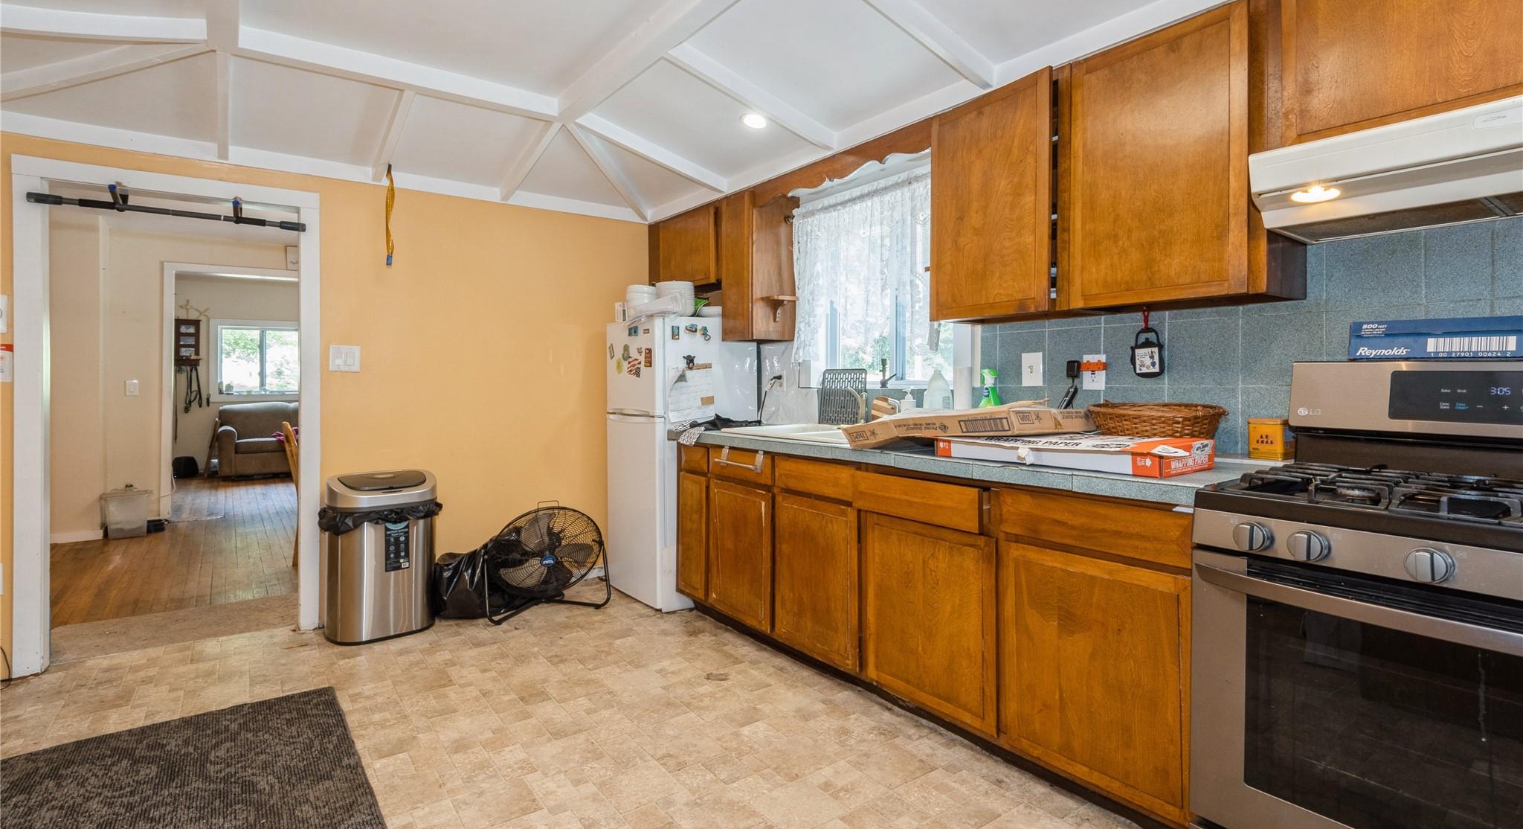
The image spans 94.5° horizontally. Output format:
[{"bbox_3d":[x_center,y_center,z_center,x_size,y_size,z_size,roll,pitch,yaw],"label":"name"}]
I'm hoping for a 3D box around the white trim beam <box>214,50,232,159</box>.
[{"bbox_3d":[-2.104,-1.226,2.761,0.042,0.070,0.803,-2,-9,-37],"label":"white trim beam"}]

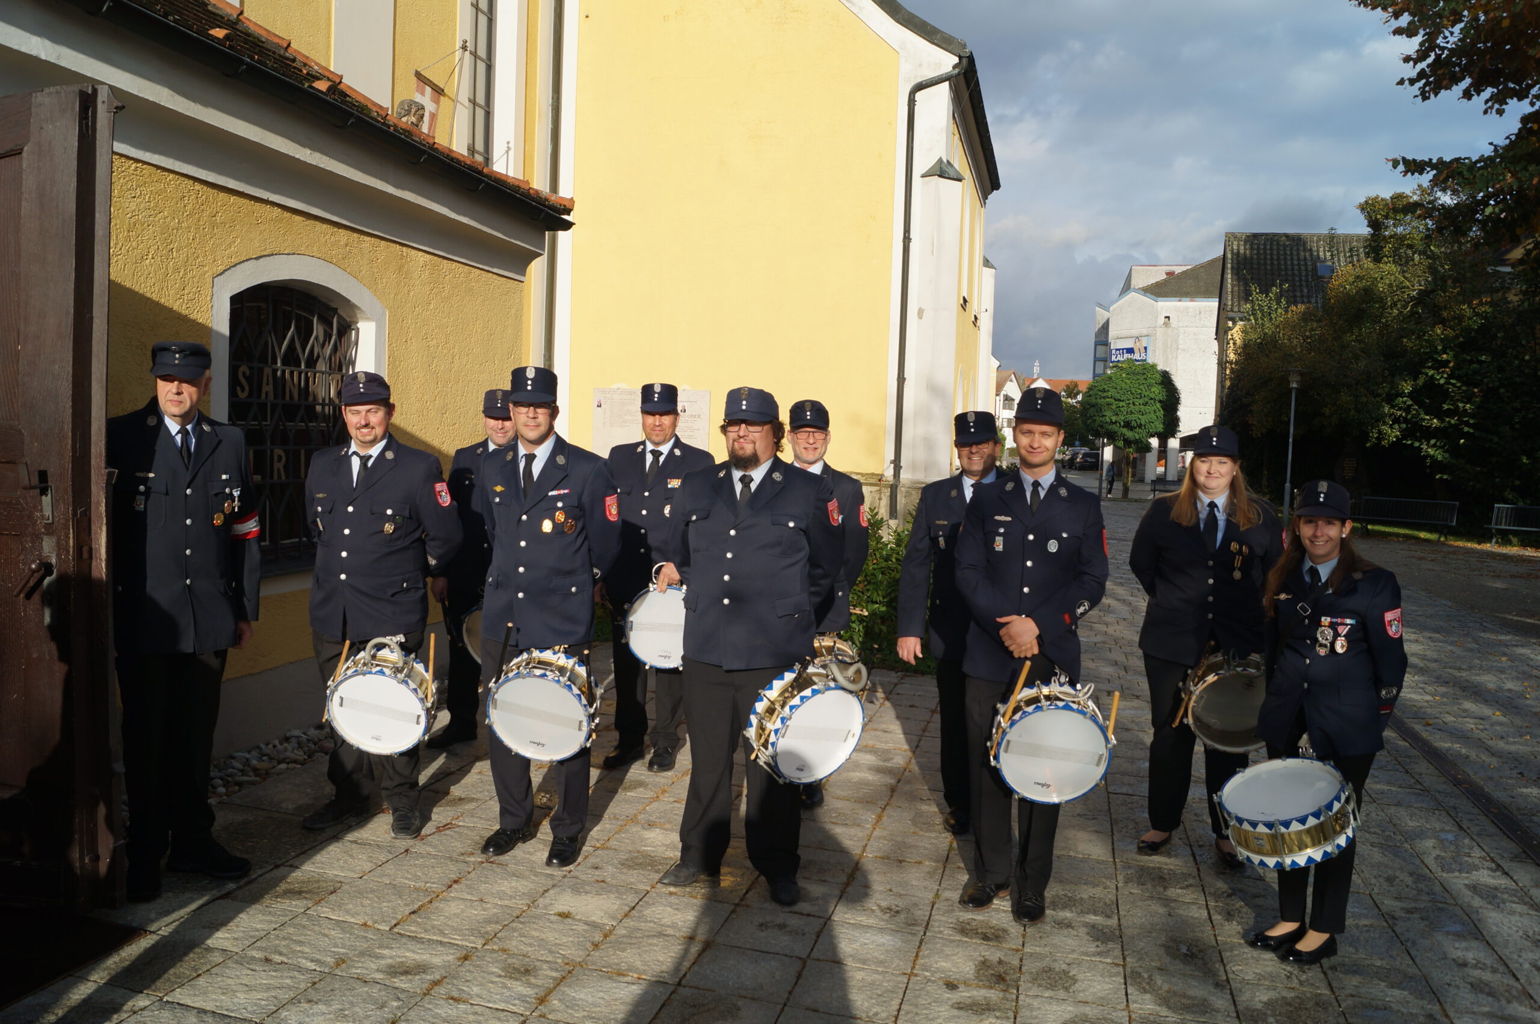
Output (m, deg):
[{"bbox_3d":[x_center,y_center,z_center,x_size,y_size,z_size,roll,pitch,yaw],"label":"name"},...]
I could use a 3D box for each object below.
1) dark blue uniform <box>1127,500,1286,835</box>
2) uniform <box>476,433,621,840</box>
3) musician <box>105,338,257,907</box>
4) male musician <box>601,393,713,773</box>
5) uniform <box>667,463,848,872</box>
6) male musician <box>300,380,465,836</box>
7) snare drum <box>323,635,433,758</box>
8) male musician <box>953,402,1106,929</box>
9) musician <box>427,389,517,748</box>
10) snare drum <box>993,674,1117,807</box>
[{"bbox_3d":[1.812,0.652,4.844,0.600,1.430,0.360,3,3,20],"label":"dark blue uniform"},{"bbox_3d":[-0.871,0.478,4.530,0.550,1.573,0.350,3,4,19],"label":"uniform"},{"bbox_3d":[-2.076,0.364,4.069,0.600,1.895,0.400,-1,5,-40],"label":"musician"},{"bbox_3d":[-0.539,0.298,5.716,0.550,1.872,0.400,3,3,10],"label":"male musician"},{"bbox_3d":[-0.057,0.581,4.219,0.630,1.530,0.430,3,3,13],"label":"uniform"},{"bbox_3d":[-1.614,0.343,4.784,0.610,1.839,0.430,3,4,18],"label":"male musician"},{"bbox_3d":[-1.467,0.723,4.392,0.380,0.380,0.165,0,25,1],"label":"snare drum"},{"bbox_3d":[0.943,0.501,4.180,0.550,1.870,0.420,3,3,14],"label":"male musician"},{"bbox_3d":[-1.470,0.284,6.103,0.600,1.820,0.420,2,3,-5],"label":"musician"},{"bbox_3d":[0.981,0.811,4.049,0.395,0.395,0.175,1,21,2],"label":"snare drum"}]

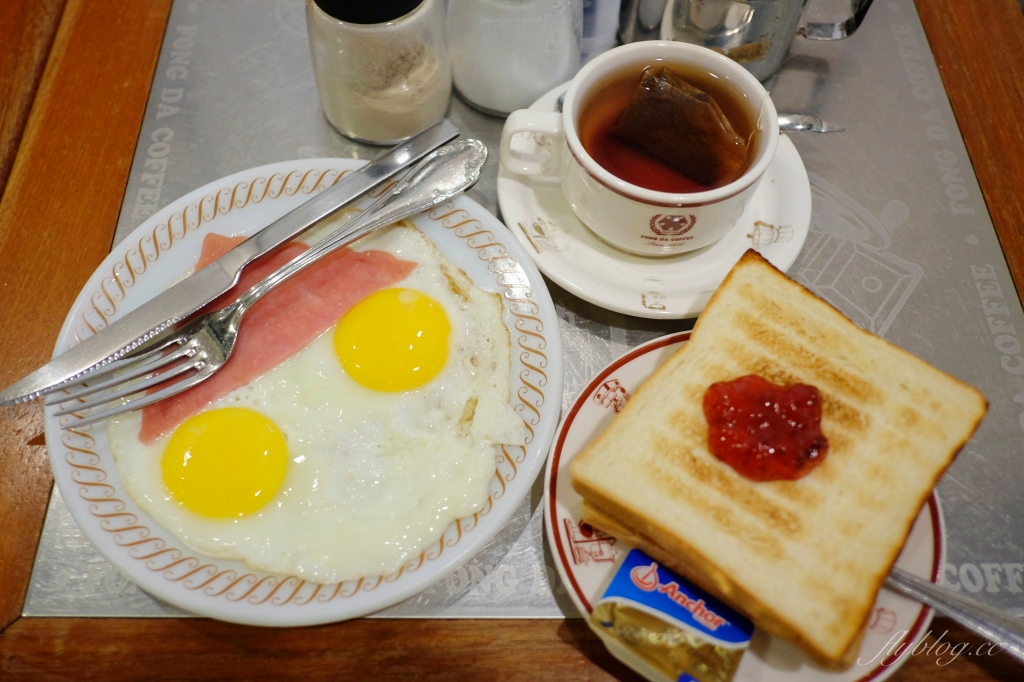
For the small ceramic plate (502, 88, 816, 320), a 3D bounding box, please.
[{"bbox_3d":[0.067,-0.070,0.365,0.144,0.020,0.144,0,64,0],"label":"small ceramic plate"}]

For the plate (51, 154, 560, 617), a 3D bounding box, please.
[{"bbox_3d":[-0.082,0.011,0.325,0.208,0.020,0.208,0,64,0],"label":"plate"}]

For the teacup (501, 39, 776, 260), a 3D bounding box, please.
[{"bbox_3d":[0.053,-0.081,0.343,0.115,0.054,0.088,0,64,0],"label":"teacup"}]

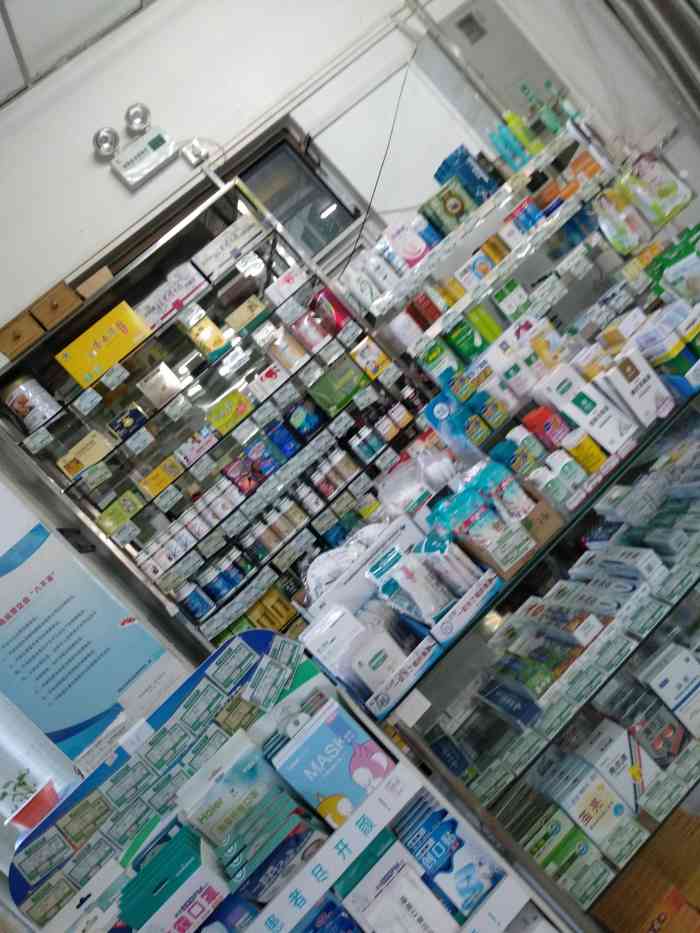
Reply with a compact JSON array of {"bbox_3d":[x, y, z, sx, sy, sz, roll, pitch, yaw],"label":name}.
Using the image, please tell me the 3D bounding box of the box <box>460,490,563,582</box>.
[{"bbox_3d":[0.296,0.125,1.371,0.158,0.113,0.140,-43,5,-11],"label":"box"}]

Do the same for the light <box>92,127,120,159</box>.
[{"bbox_3d":[-0.984,-1.308,2.834,0.100,0.100,0.080,-43,5,-11],"label":"light"}]

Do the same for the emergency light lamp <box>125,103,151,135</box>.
[{"bbox_3d":[-0.869,-1.421,2.866,0.100,0.100,0.080,-43,5,-11],"label":"emergency light lamp"}]

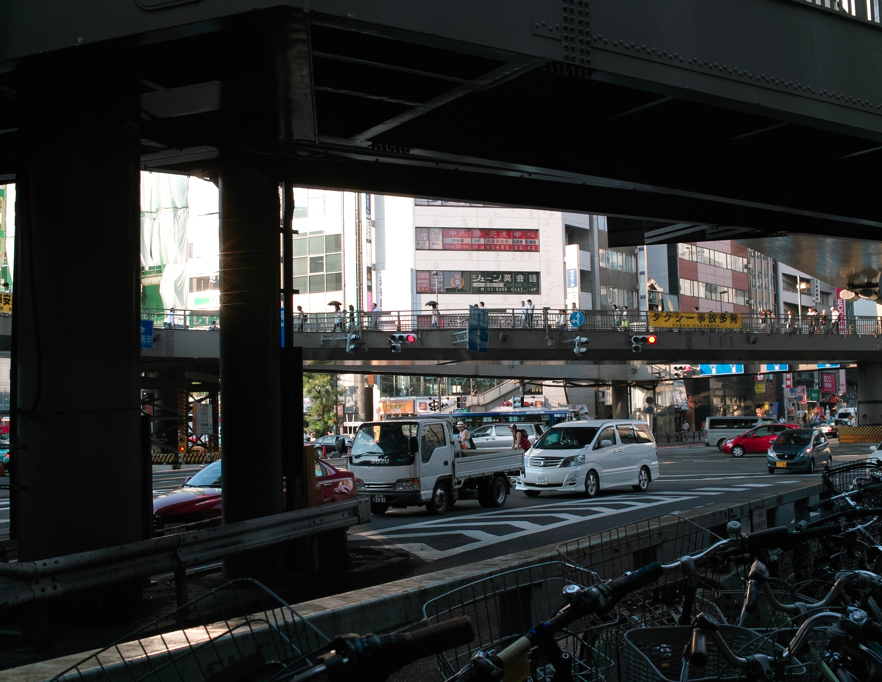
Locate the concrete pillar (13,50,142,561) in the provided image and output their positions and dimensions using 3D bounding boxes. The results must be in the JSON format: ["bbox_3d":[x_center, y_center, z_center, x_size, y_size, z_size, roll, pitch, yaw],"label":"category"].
[{"bbox_3d":[-3.595,-0.053,11.604,1.220,5.500,1.220,-1,-4,0],"label":"concrete pillar"}]

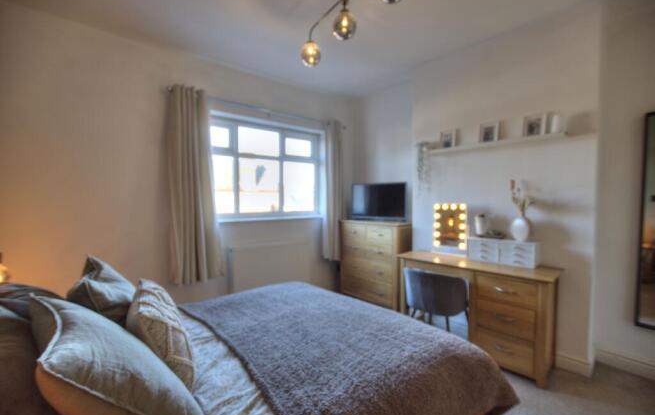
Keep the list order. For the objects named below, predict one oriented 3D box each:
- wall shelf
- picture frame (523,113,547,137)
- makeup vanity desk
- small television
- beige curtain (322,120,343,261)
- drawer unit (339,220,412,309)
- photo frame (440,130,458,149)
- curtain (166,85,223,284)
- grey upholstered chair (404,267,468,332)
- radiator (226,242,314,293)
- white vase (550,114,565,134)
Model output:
[{"bbox_3d":[1.424,-0.537,2.422,0.110,0.050,1.086,-2,2,-42],"label":"wall shelf"},{"bbox_3d":[1.613,-0.633,2.122,0.030,0.160,0.145,-2,2,-45],"label":"picture frame"},{"bbox_3d":[1.256,0.864,2.441,0.385,0.757,1.222,-2,3,-44],"label":"makeup vanity desk"},{"bbox_3d":[0.563,-0.062,3.088,0.100,0.422,0.730,-2,2,-45],"label":"small television"},{"bbox_3d":[0.060,-0.220,3.714,0.330,1.900,0.140,-1,2,-37],"label":"beige curtain"},{"bbox_3d":[0.647,0.699,3.640,0.420,1.010,0.950,-2,3,-43],"label":"drawer unit"},{"bbox_3d":[1.151,-0.644,2.584,0.030,0.160,0.145,-2,2,-45],"label":"photo frame"},{"bbox_3d":[-1.305,-0.200,2.700,0.470,1.880,0.140,-1,2,-37],"label":"curtain"},{"bbox_3d":[0.965,0.881,2.345,0.480,0.730,0.490,2,3,43],"label":"grey upholstered chair"},{"bbox_3d":[-0.576,0.703,2.891,0.870,0.620,0.100,-1,2,-34],"label":"radiator"},{"bbox_3d":[1.740,-0.624,2.063,0.085,0.155,0.085,-2,2,-42],"label":"white vase"}]

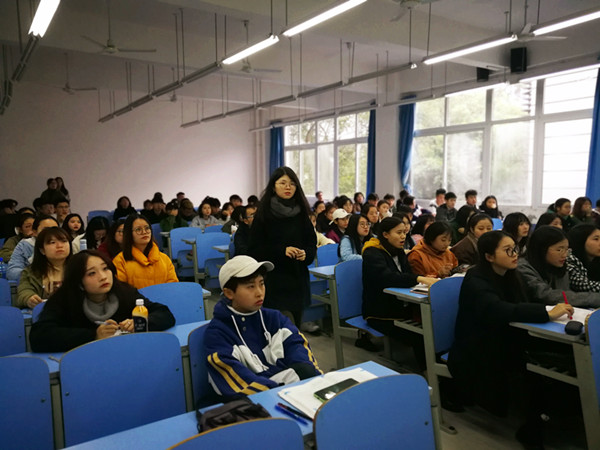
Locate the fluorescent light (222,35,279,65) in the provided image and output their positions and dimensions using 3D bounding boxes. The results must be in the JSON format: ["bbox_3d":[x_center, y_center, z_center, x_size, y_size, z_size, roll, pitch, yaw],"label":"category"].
[{"bbox_3d":[-0.541,-1.816,4.886,0.130,0.090,1.220,-3,6,-34],"label":"fluorescent light"}]

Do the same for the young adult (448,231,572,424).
[{"bbox_3d":[1.218,0.644,2.777,0.500,1.200,0.750,-4,7,-35],"label":"young adult"}]

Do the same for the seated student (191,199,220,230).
[{"bbox_3d":[-1.474,0.227,7.492,0.500,1.180,0.700,-4,7,-35],"label":"seated student"}]

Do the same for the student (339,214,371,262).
[{"bbox_3d":[0.608,0.480,4.578,0.480,1.180,0.700,-3,6,-34],"label":"student"}]

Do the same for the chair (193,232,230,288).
[{"bbox_3d":[-1.009,0.520,5.952,0.480,0.840,0.400,-3,6,-34],"label":"chair"}]

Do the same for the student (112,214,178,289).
[{"bbox_3d":[-1.123,0.564,3.392,0.530,1.240,0.700,-3,6,-34],"label":"student"}]

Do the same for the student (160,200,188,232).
[{"bbox_3d":[-1.949,0.234,7.372,0.480,1.190,0.680,-3,6,-34],"label":"student"}]

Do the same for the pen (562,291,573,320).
[{"bbox_3d":[1.434,0.431,2.507,0.012,0.145,0.012,-10,-6,-34],"label":"pen"}]

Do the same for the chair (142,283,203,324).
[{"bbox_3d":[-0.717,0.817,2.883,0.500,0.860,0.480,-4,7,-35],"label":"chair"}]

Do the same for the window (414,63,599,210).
[{"bbox_3d":[3.618,-1.547,9.036,0.120,2.220,3.850,-4,7,-35],"label":"window"}]

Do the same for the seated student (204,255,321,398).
[{"bbox_3d":[-0.100,0.730,1.859,0.540,1.170,0.720,-3,6,-34],"label":"seated student"}]

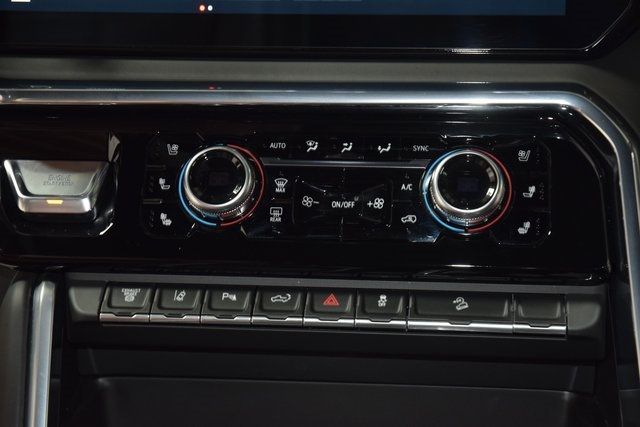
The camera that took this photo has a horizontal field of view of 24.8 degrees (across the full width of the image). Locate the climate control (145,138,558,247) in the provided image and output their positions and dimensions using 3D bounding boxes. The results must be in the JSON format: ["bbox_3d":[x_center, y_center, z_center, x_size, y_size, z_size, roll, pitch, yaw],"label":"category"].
[{"bbox_3d":[0.012,-0.011,0.664,0.184,0.045,0.018,1,-17,6],"label":"climate control"}]

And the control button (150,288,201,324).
[{"bbox_3d":[-0.065,0.042,0.663,0.022,0.015,0.008,1,-30,6],"label":"control button"}]

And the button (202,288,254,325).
[{"bbox_3d":[-0.041,0.042,0.661,0.022,0.015,0.008,1,-30,6],"label":"button"}]

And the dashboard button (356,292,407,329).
[{"bbox_3d":[0.028,0.043,0.654,0.022,0.015,0.008,1,-30,6],"label":"dashboard button"}]

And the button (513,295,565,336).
[{"bbox_3d":[0.098,0.045,0.647,0.022,0.015,0.008,1,-30,6],"label":"button"}]

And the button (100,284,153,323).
[{"bbox_3d":[-0.088,0.041,0.666,0.022,0.015,0.008,1,-30,6],"label":"button"}]

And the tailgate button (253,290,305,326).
[{"bbox_3d":[-0.019,0.043,0.659,0.022,0.015,0.008,1,-30,6],"label":"tailgate button"}]

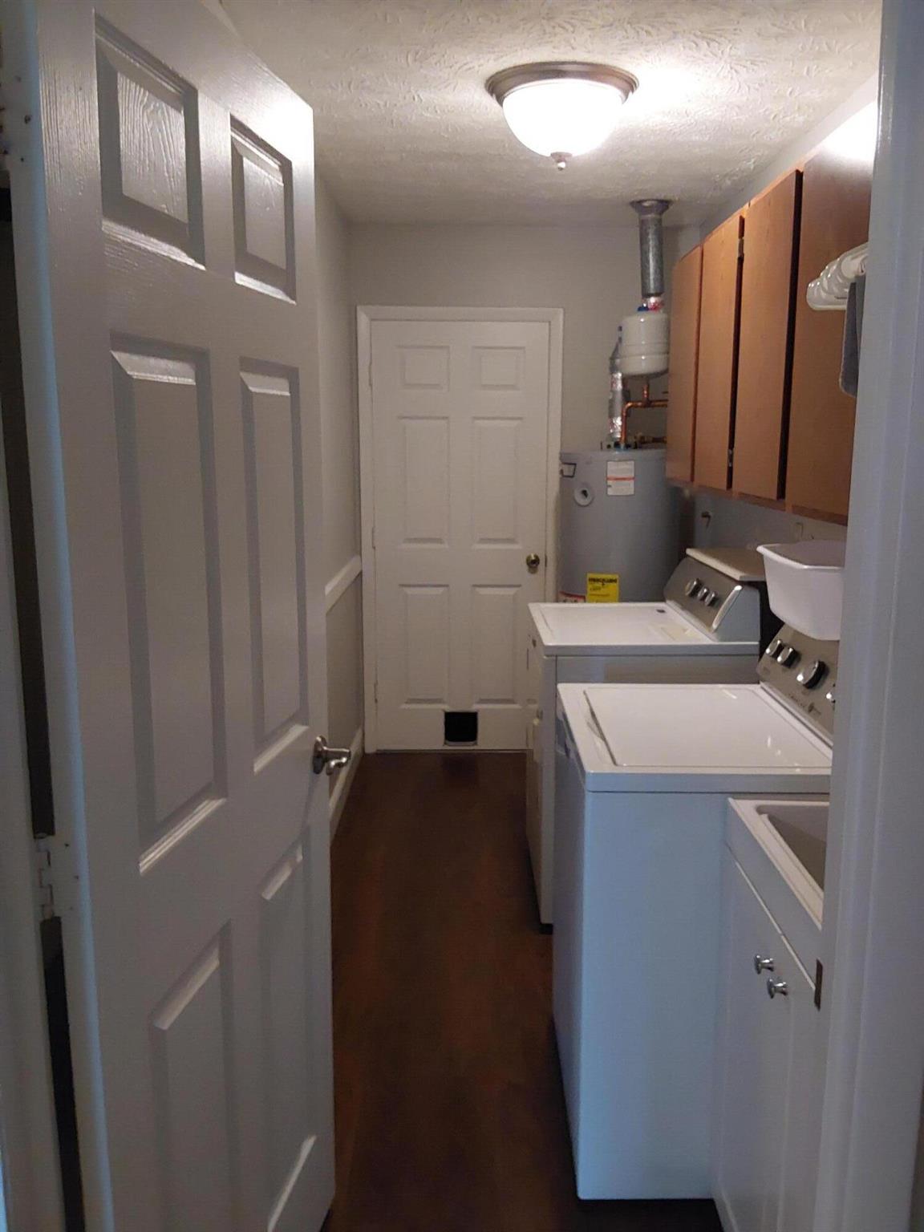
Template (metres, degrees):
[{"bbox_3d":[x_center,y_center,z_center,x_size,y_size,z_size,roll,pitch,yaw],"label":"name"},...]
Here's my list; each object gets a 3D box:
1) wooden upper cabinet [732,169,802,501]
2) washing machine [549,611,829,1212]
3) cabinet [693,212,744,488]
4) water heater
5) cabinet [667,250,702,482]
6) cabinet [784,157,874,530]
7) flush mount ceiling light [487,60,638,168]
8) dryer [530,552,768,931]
[{"bbox_3d":[0.912,-0.672,2.499,0.324,0.773,0.465,0,10,0],"label":"wooden upper cabinet"},{"bbox_3d":[0.558,0.588,2.210,0.672,1.085,0.677,0,10,0],"label":"washing machine"},{"bbox_3d":[0.914,-0.754,2.954,0.324,0.773,0.459,0,10,0],"label":"cabinet"},{"bbox_3d":[0.684,-0.002,4.413,0.522,1.466,0.522,0,10,0],"label":"water heater"},{"bbox_3d":[0.916,-0.833,3.393,0.324,0.773,0.432,0,10,0],"label":"cabinet"},{"bbox_3d":[0.910,-0.590,2.042,0.324,0.773,0.465,0,10,0],"label":"cabinet"},{"bbox_3d":[0.271,-1.323,2.712,0.410,0.217,0.410,0,10,0],"label":"flush mount ceiling light"},{"bbox_3d":[0.569,0.384,3.381,0.660,1.105,0.732,0,10,0],"label":"dryer"}]

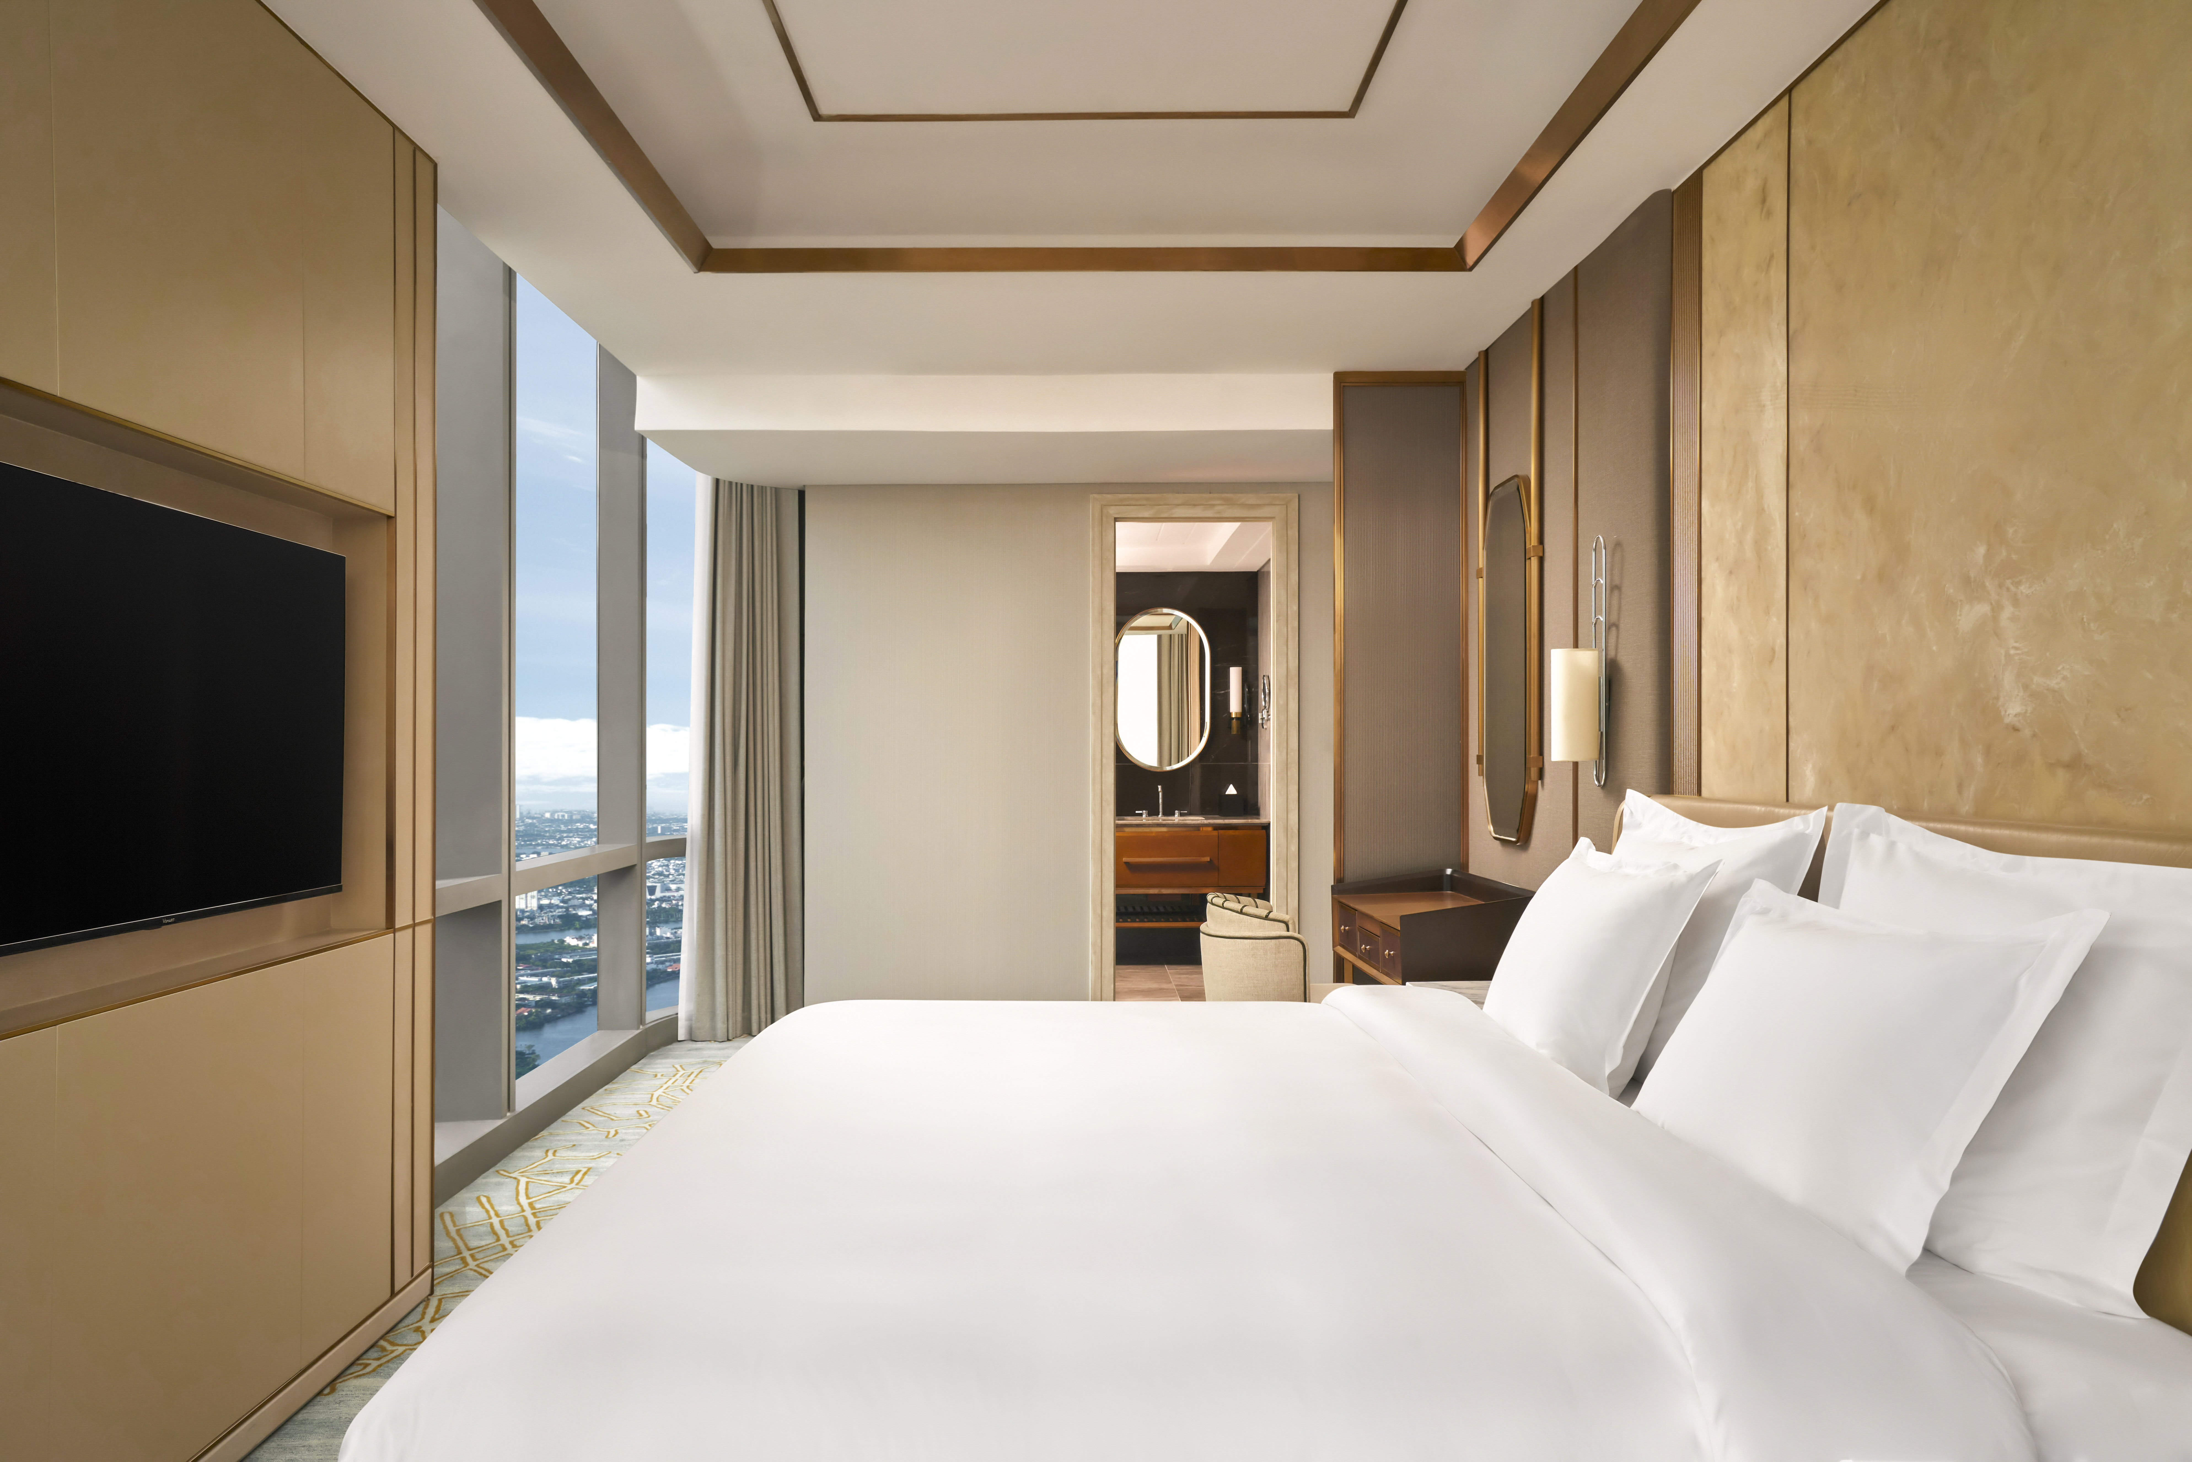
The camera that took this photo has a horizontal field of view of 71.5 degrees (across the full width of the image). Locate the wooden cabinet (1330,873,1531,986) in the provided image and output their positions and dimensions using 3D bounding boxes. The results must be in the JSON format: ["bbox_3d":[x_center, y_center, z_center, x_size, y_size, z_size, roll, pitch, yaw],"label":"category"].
[{"bbox_3d":[1.141,0.938,5.183,0.475,0.840,1.080,0,0,-1],"label":"wooden cabinet"}]

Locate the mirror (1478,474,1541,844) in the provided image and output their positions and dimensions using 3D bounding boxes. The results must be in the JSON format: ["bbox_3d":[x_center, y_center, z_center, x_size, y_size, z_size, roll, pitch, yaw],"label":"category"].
[{"bbox_3d":[1.359,-0.230,5.005,0.060,1.160,0.520,0,0,-1],"label":"mirror"}]

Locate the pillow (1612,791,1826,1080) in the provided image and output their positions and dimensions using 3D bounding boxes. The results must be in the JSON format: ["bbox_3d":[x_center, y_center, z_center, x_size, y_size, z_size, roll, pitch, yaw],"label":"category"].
[{"bbox_3d":[1.198,0.418,3.167,0.190,0.560,0.940,16,-1,-1],"label":"pillow"}]

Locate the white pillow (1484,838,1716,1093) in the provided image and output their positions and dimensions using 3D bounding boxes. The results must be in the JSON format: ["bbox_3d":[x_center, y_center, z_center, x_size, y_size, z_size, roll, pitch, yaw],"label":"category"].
[{"bbox_3d":[1.038,0.453,3.204,0.200,0.500,0.840,27,-1,-1],"label":"white pillow"}]

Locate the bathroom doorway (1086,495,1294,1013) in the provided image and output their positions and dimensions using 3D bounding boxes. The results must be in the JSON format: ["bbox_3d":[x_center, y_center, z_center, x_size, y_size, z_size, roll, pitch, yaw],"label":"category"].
[{"bbox_3d":[0.460,0.144,7.058,0.955,2.455,0.200,0,0,-1],"label":"bathroom doorway"}]

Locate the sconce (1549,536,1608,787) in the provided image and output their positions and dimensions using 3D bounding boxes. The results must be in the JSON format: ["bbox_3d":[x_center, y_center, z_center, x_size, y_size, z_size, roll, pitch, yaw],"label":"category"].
[{"bbox_3d":[1.319,-0.189,4.164,0.160,0.680,0.130,0,0,-1],"label":"sconce"}]

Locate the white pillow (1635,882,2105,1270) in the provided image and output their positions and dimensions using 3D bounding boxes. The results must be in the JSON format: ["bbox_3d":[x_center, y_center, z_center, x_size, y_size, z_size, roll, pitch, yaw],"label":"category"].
[{"bbox_3d":[1.049,0.446,2.214,0.200,0.500,0.870,27,-1,-1],"label":"white pillow"}]

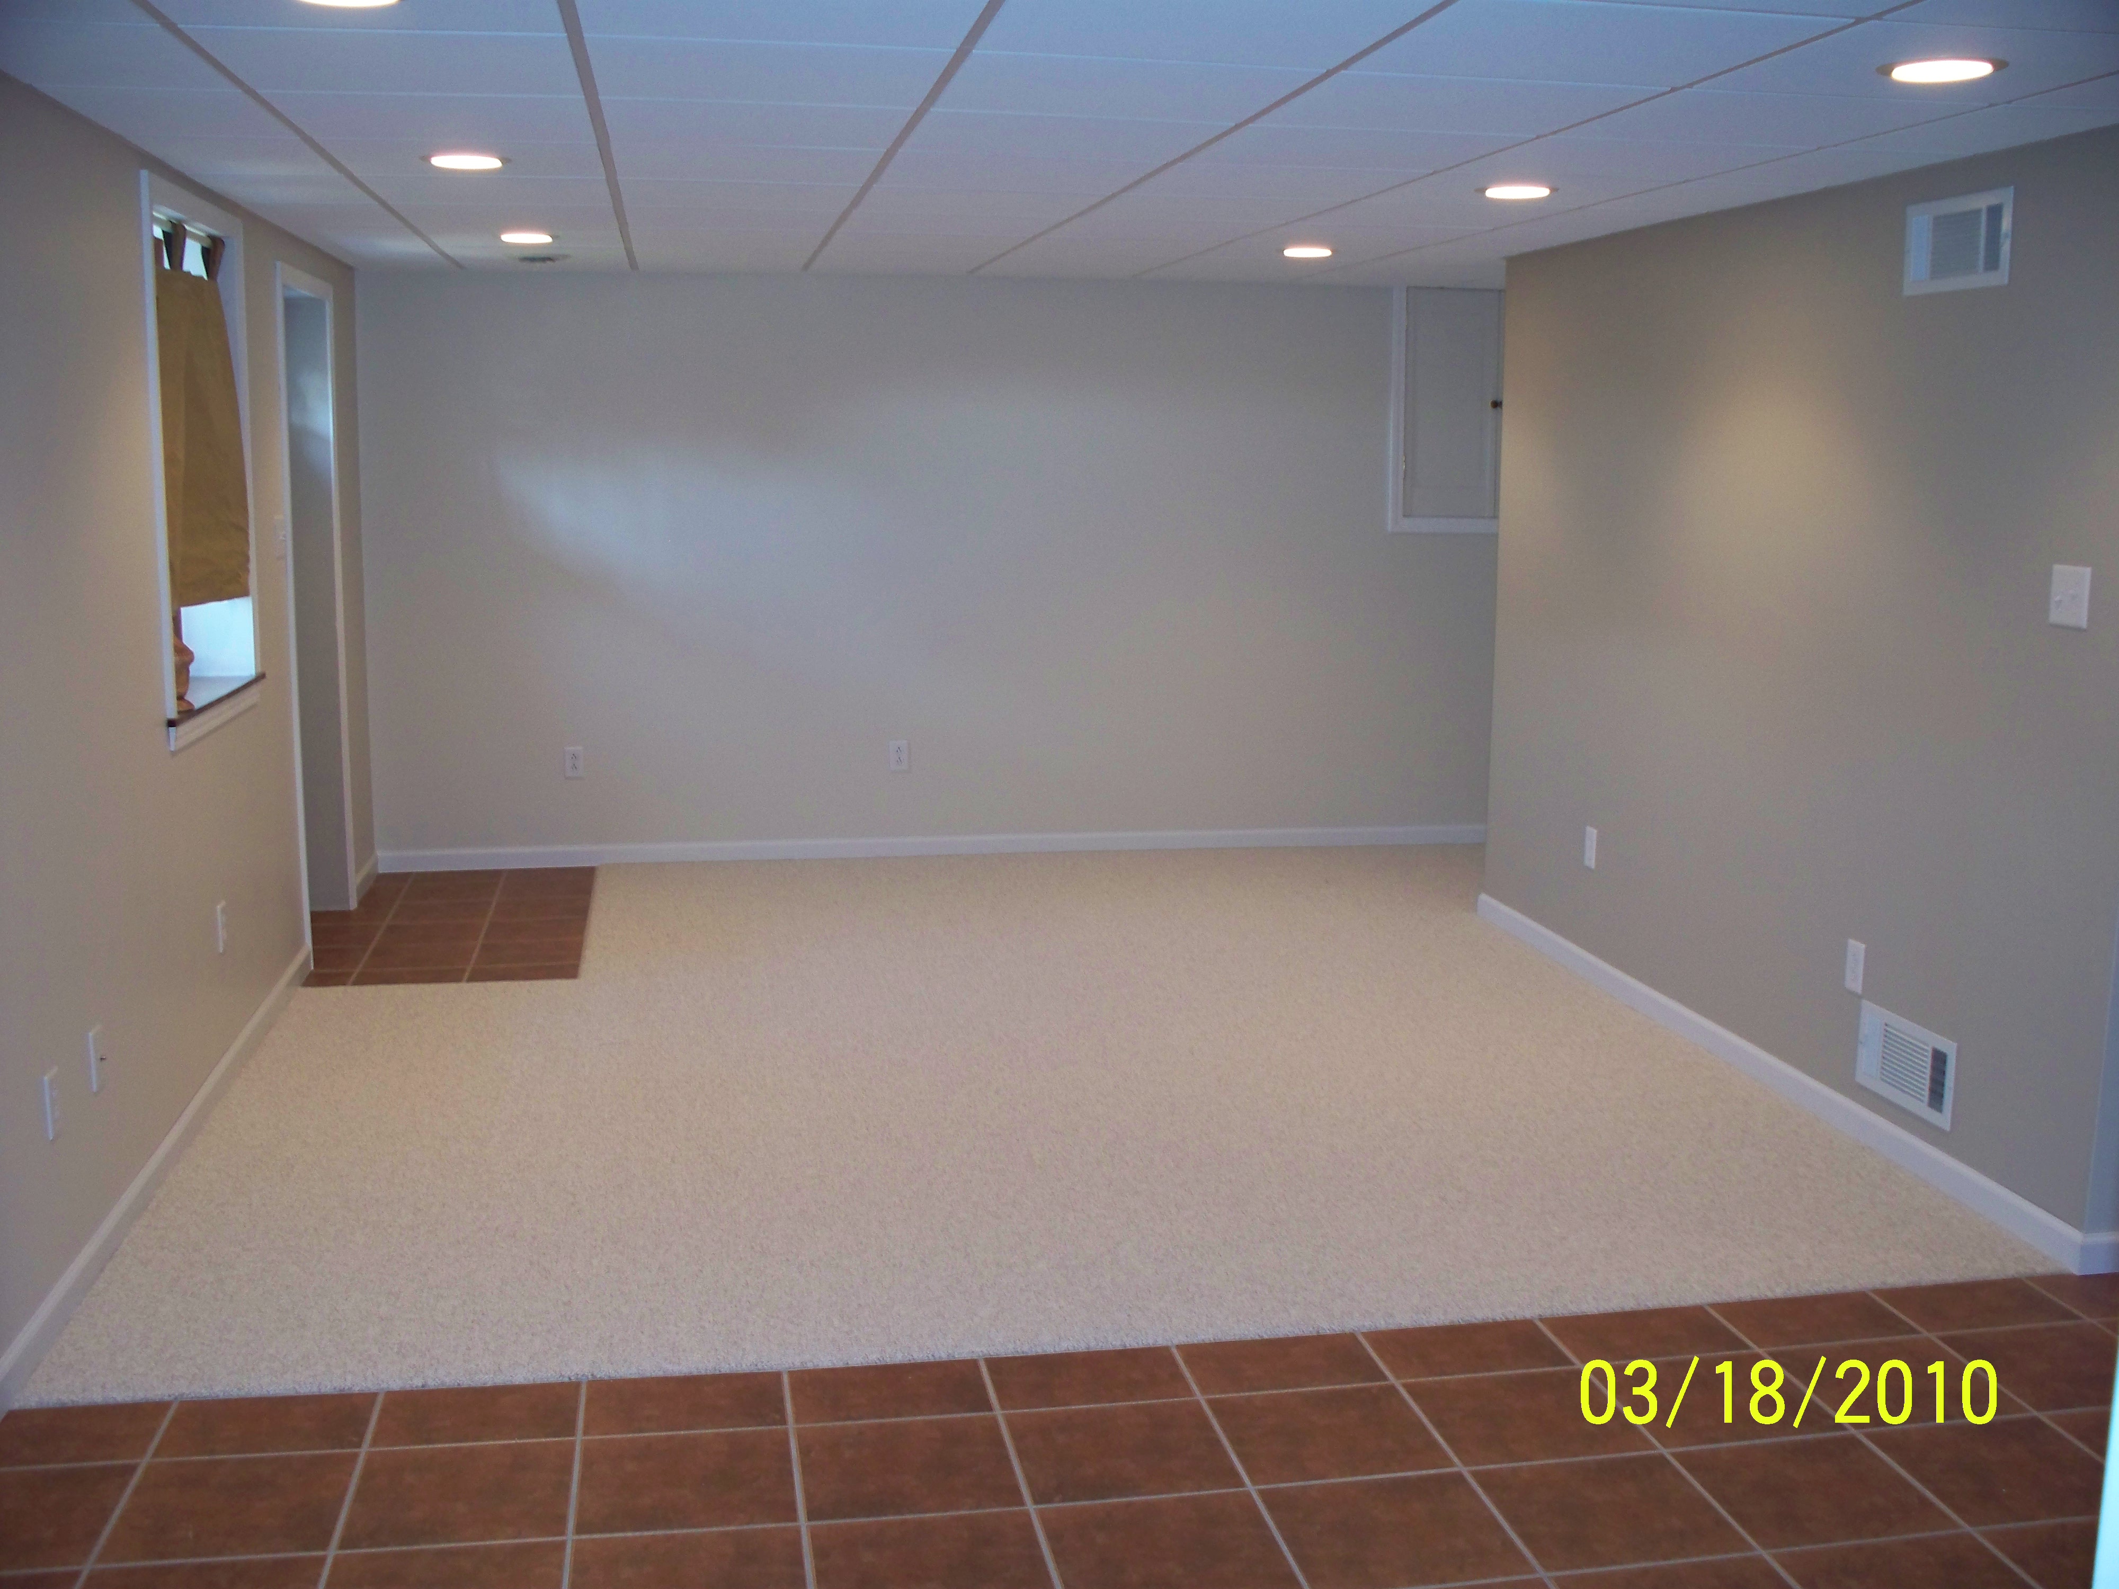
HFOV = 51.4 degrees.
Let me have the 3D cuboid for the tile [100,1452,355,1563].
[{"bbox_3d":[-1.197,1.034,3.205,0.330,0.010,0.330,-1,9,-10],"label":"tile"}]

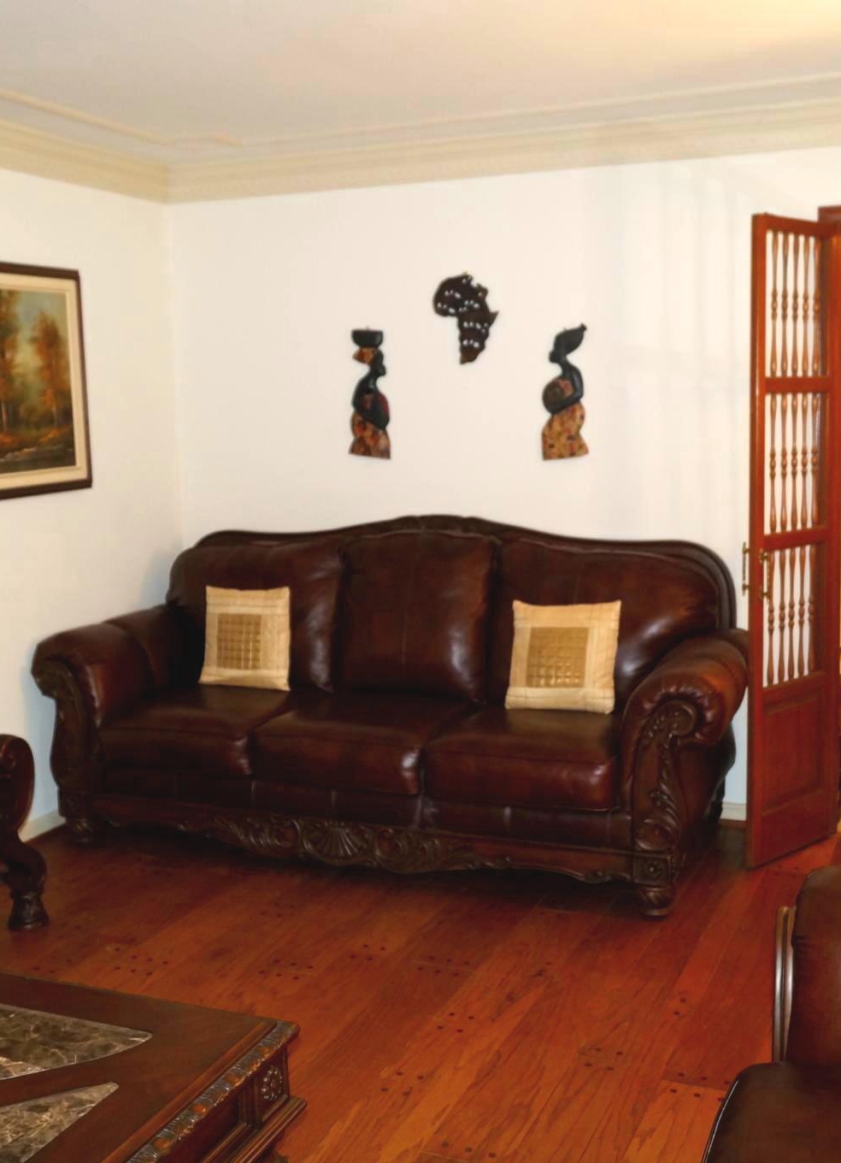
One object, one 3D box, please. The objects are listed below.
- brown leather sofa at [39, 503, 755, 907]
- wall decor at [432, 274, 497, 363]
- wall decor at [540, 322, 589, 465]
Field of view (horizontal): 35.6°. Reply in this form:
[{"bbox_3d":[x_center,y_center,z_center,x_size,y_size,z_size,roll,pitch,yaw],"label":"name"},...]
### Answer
[{"bbox_3d":[-0.085,0.356,4.572,2.390,1.095,0.990,2,9,24],"label":"brown leather sofa"},{"bbox_3d":[0.162,-0.970,4.844,0.262,0.322,0.025,2,9,24],"label":"wall decor"},{"bbox_3d":[0.518,-0.674,4.725,0.180,0.487,0.035,2,9,24],"label":"wall decor"}]

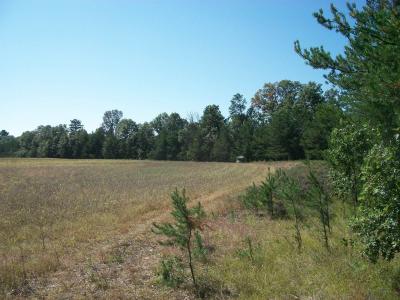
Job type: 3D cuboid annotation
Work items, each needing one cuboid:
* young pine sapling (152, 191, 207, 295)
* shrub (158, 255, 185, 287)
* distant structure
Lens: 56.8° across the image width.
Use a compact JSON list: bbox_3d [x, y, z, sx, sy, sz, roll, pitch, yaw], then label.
[{"bbox_3d":[-0.244,1.075,4.400,0.620,1.220,0.580,0,-1,0],"label":"young pine sapling"},{"bbox_3d":[-0.347,1.475,4.500,0.310,0.350,0.300,0,-1,0],"label":"shrub"},{"bbox_3d":[8.700,1.950,79.000,1.700,1.700,1.800,0,-1,0],"label":"distant structure"}]

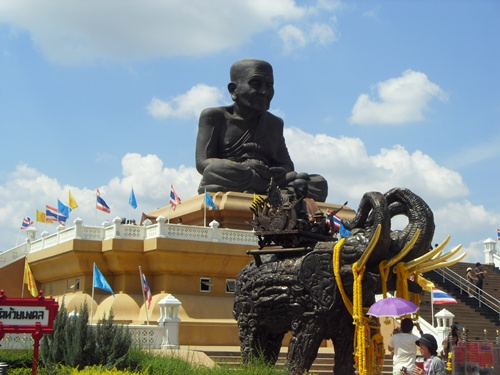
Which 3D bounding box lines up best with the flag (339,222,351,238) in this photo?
[{"bbox_3d":[5.047,2.288,45.800,0.650,0.900,0.250,0,-10,6],"label":"flag"}]

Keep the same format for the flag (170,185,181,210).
[{"bbox_3d":[-3.155,0.456,36.900,0.477,1.144,0.250,1,-11,-5],"label":"flag"}]

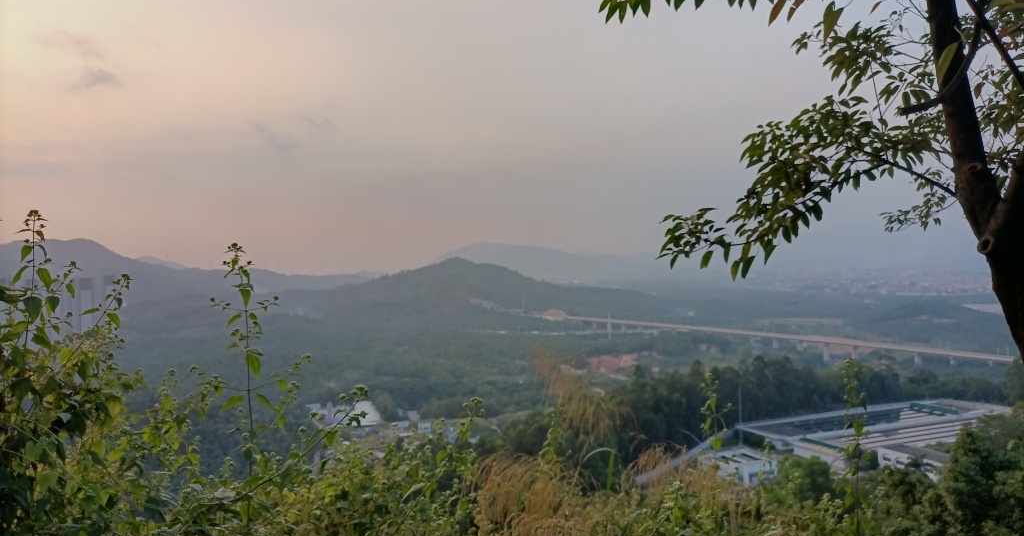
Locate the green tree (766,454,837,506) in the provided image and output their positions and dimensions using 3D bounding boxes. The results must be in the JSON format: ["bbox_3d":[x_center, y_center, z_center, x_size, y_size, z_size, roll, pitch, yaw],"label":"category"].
[{"bbox_3d":[39.500,29.600,105.000,8.700,7.600,8.400,0,0,0],"label":"green tree"}]

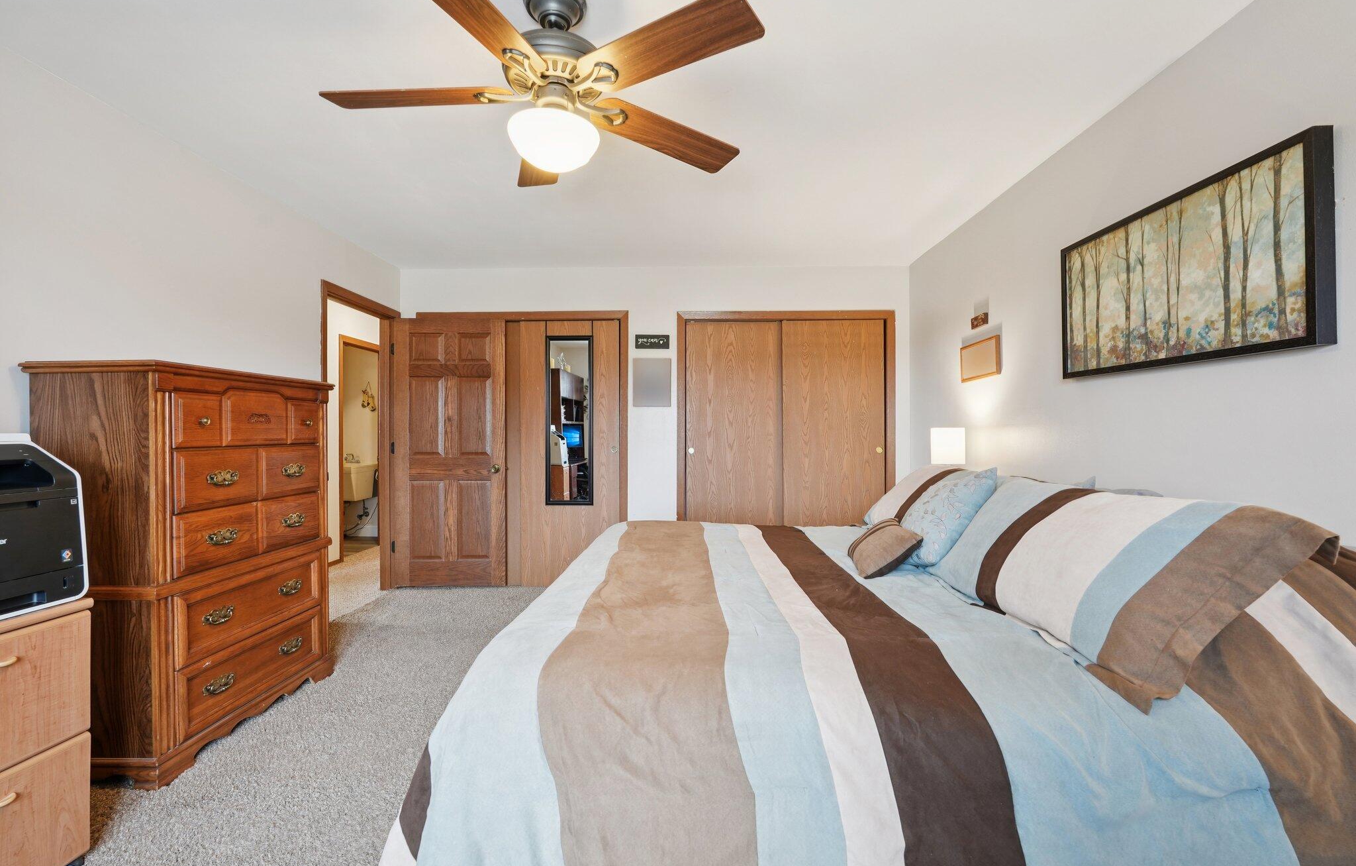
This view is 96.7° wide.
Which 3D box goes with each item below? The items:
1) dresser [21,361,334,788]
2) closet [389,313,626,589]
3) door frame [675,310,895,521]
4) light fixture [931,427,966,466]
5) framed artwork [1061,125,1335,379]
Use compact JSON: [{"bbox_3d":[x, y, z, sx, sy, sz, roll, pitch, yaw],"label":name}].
[{"bbox_3d":[-1.947,0.476,2.496,0.471,1.418,0.985,0,0,1],"label":"dresser"},{"bbox_3d":[-1.283,0.137,4.643,1.774,2.102,0.260,0,0,1],"label":"closet"},{"bbox_3d":[0.820,0.126,4.626,1.652,2.104,0.110,0,0,1],"label":"door frame"},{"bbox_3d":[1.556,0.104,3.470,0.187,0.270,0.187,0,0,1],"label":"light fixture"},{"bbox_3d":[1.682,-0.509,2.083,0.051,0.562,1.057,0,0,1],"label":"framed artwork"}]

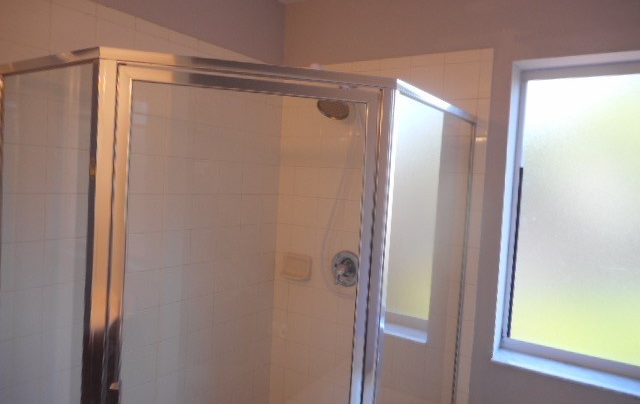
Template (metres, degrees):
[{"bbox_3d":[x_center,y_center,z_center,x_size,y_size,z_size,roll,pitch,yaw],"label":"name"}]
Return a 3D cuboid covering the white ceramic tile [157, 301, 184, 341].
[{"bbox_3d":[-0.632,0.504,1.986,0.010,0.152,0.152,5,4,34],"label":"white ceramic tile"}]

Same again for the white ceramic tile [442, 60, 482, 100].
[{"bbox_3d":[0.591,-0.506,1.935,0.152,0.152,0.010,5,4,34],"label":"white ceramic tile"}]

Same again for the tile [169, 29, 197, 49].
[{"bbox_3d":[-0.566,-0.673,1.925,0.010,0.049,0.152,5,4,34],"label":"tile"}]

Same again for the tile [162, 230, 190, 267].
[{"bbox_3d":[-0.615,0.197,1.970,0.010,0.152,0.152,5,4,34],"label":"tile"}]

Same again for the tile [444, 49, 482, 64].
[{"bbox_3d":[0.597,-0.609,1.930,0.152,0.052,0.010,5,4,34],"label":"tile"}]

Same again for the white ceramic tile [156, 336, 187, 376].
[{"bbox_3d":[-0.641,0.657,1.993,0.010,0.152,0.152,5,4,34],"label":"white ceramic tile"}]

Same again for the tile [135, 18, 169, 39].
[{"bbox_3d":[-0.652,-0.671,1.800,0.010,0.049,0.152,5,4,34],"label":"tile"}]

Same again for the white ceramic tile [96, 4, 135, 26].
[{"bbox_3d":[-0.738,-0.670,1.675,0.010,0.049,0.152,5,4,34],"label":"white ceramic tile"}]

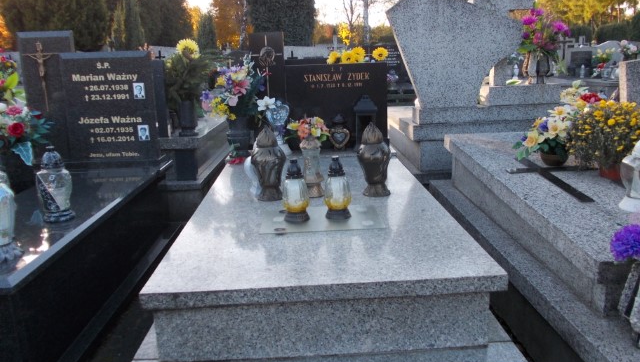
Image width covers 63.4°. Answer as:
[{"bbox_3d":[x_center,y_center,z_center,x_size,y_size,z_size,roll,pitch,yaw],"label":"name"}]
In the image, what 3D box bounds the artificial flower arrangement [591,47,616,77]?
[{"bbox_3d":[4.558,-1.900,8.324,0.399,0.480,0.360,-3,14,-1],"label":"artificial flower arrangement"}]

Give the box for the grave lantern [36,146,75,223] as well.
[{"bbox_3d":[-1.023,0.007,2.001,0.143,0.285,0.135,-3,14,-2],"label":"grave lantern"}]

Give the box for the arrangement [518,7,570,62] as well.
[{"bbox_3d":[1.691,-1.105,3.900,0.387,0.400,0.360,-3,14,-1],"label":"arrangement"}]

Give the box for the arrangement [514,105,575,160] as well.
[{"bbox_3d":[1.046,-0.216,2.428,0.277,0.284,0.270,-3,14,-1],"label":"arrangement"}]

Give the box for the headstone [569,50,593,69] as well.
[{"bbox_3d":[4.396,-2.012,8.703,0.385,0.337,0.100,-3,14,-1],"label":"headstone"}]

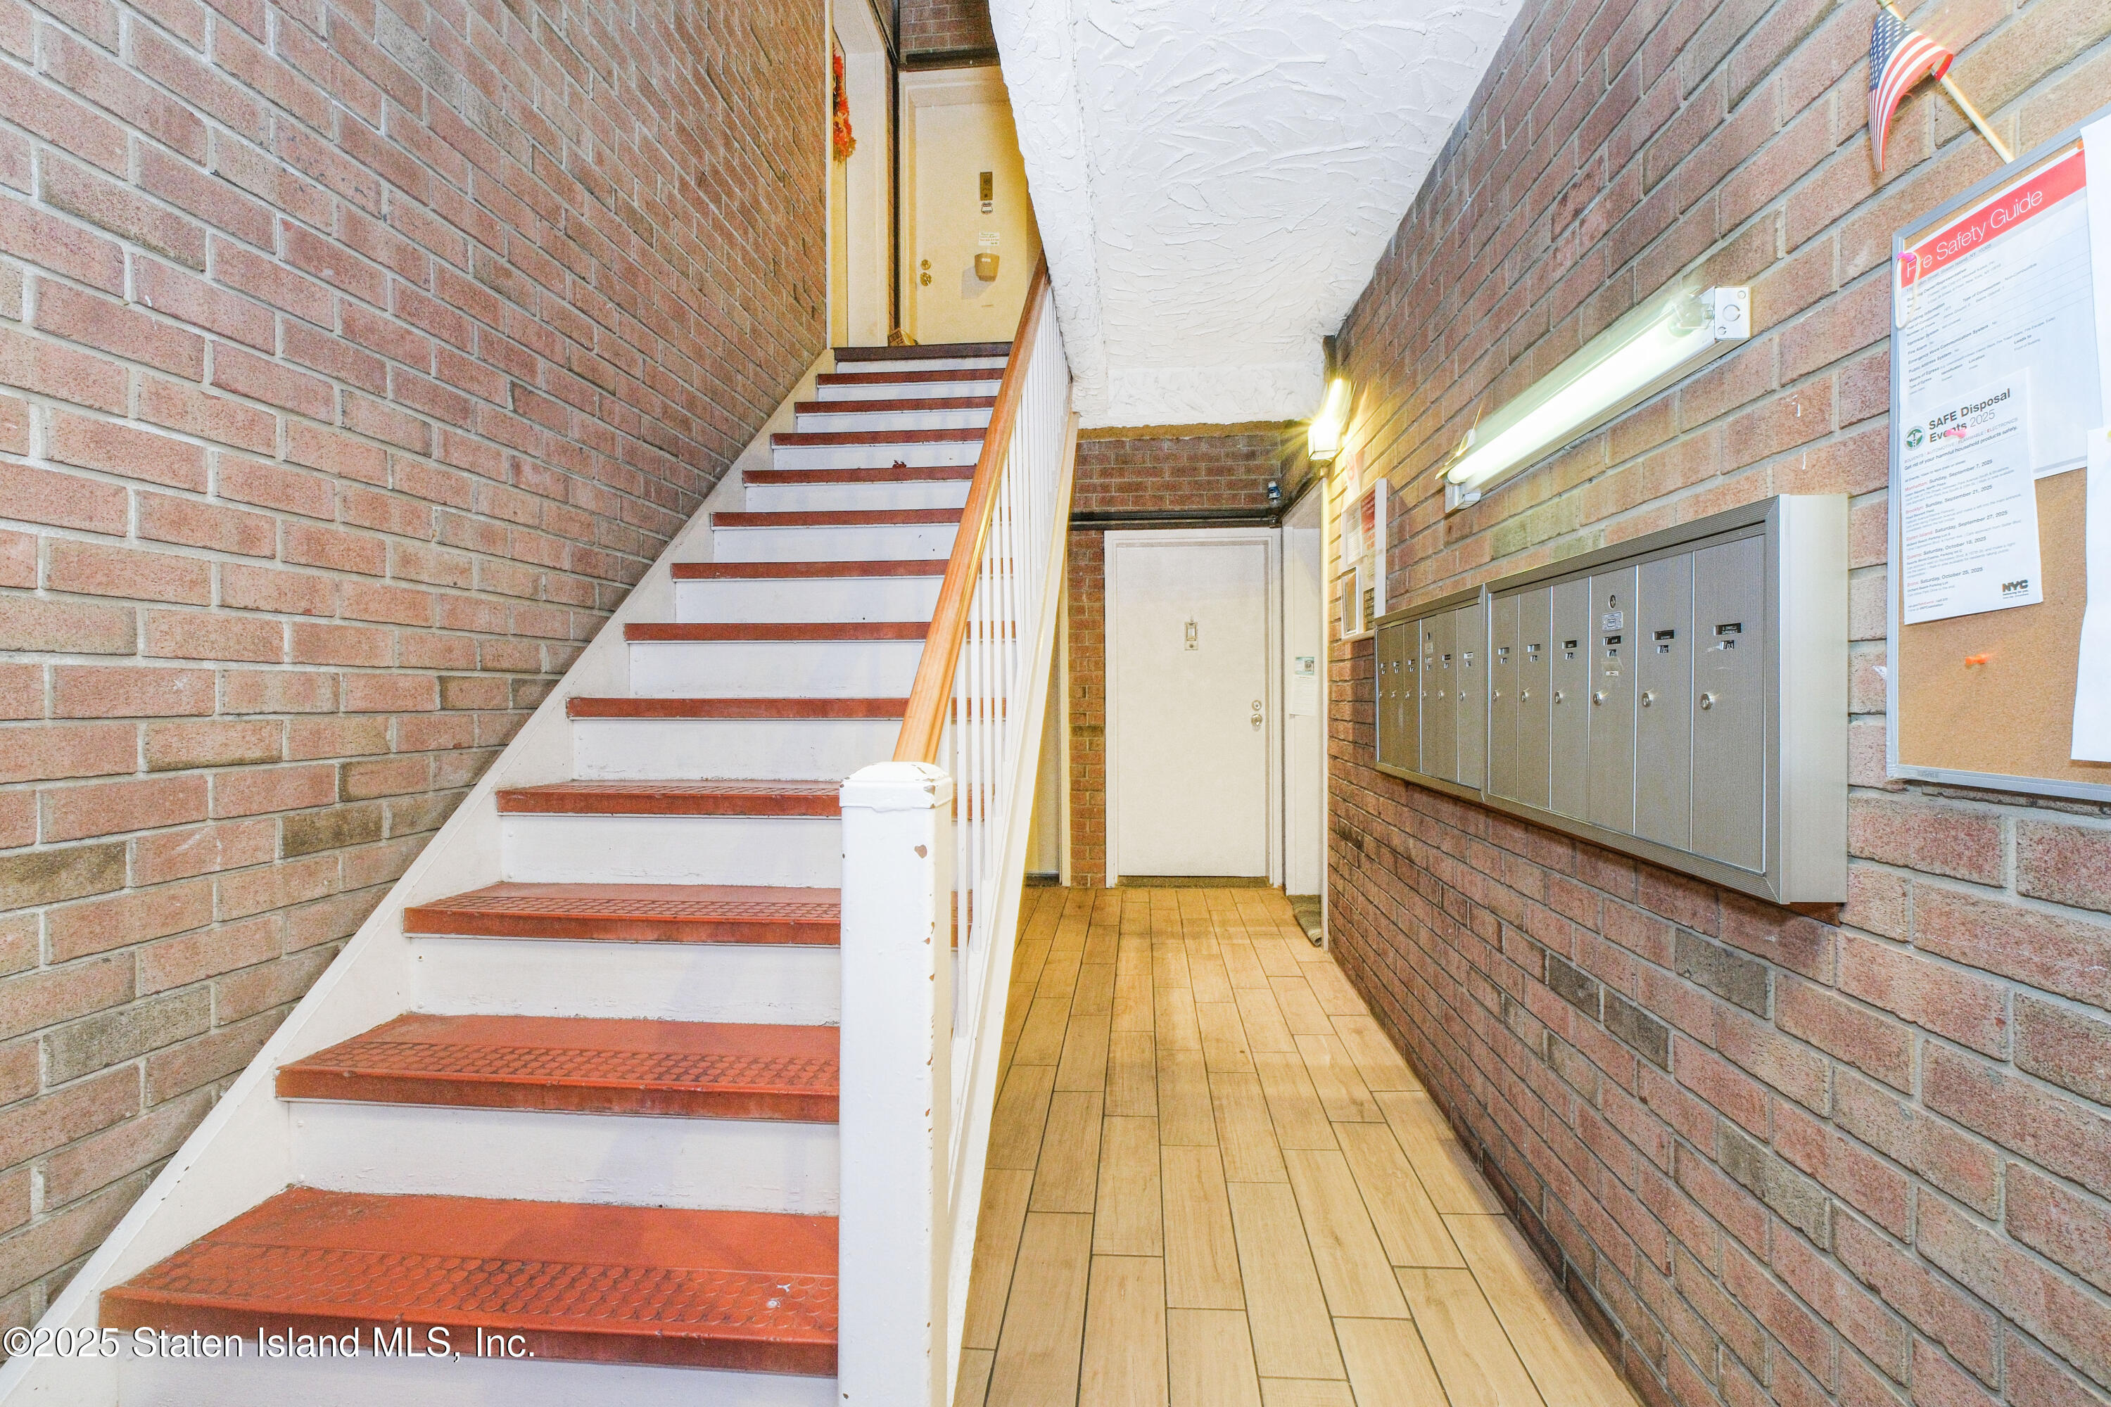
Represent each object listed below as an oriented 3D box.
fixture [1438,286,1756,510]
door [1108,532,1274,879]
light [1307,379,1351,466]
[{"bbox_3d":[0.934,-0.511,1.653,0.094,0.084,0.940,0,1,6],"label":"fixture"},{"bbox_3d":[0.804,0.013,5.202,0.960,2.045,0.090,0,1,6],"label":"door"},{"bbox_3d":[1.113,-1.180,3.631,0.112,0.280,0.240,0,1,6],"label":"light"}]

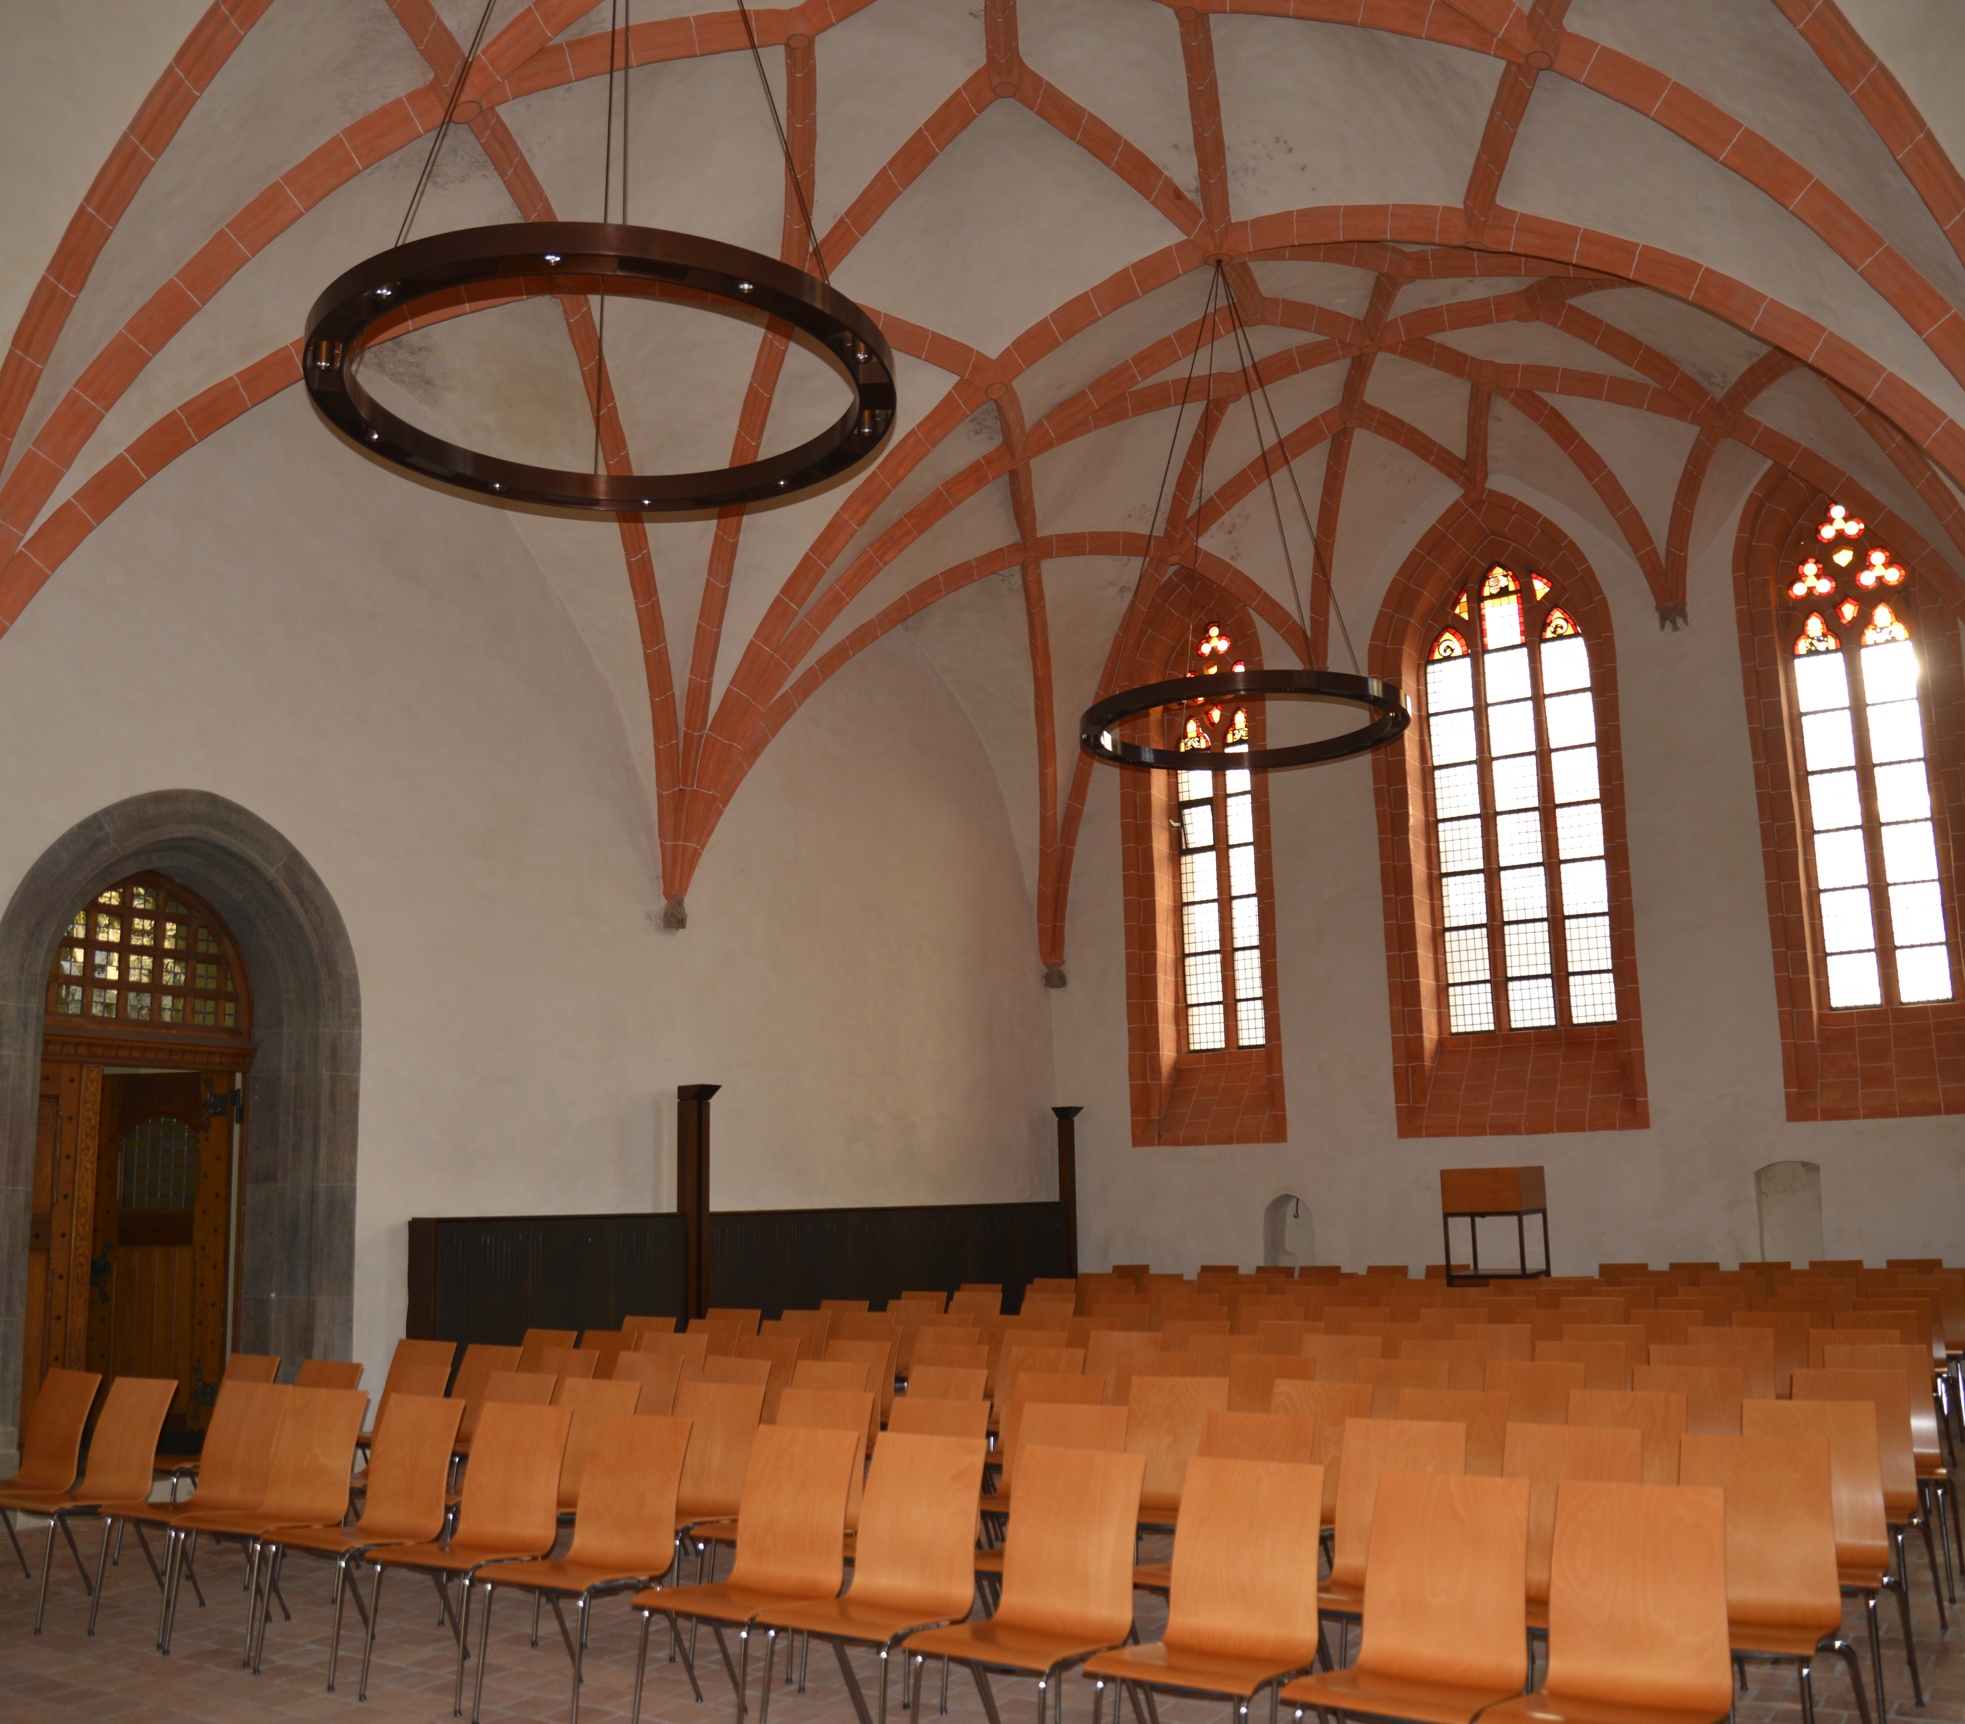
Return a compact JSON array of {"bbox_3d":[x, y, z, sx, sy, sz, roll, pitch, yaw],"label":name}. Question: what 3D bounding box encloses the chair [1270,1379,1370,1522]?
[{"bbox_3d":[1.073,2.229,5.825,0.475,0.845,0.565,-8,-13,32],"label":"chair"}]

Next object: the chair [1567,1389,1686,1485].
[{"bbox_3d":[1.998,2.126,5.379,0.475,0.845,0.565,-8,-12,30],"label":"chair"}]

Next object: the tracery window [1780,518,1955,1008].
[{"bbox_3d":[7.293,-0.942,14.285,0.930,4.300,0.200,-8,-12,31],"label":"tracery window"}]

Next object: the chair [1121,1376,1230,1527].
[{"bbox_3d":[0.627,2.282,6.055,0.475,0.845,0.565,-6,-12,24],"label":"chair"}]

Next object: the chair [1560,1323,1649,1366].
[{"bbox_3d":[2.805,2.563,7.823,0.475,0.845,0.565,-7,-12,30],"label":"chair"}]

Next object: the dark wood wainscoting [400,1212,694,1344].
[{"bbox_3d":[-2.897,3.112,11.540,0.100,1.447,2.440,-8,-13,32],"label":"dark wood wainscoting"}]

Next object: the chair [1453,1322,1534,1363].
[{"bbox_3d":[2.325,2.607,8.004,0.475,0.845,0.565,-8,-12,32],"label":"chair"}]

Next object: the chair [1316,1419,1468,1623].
[{"bbox_3d":[1.117,2.039,4.840,0.465,0.845,0.565,-8,-13,33],"label":"chair"}]

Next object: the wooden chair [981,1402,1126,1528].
[{"bbox_3d":[0.182,2.166,5.386,0.465,0.845,0.565,-7,-12,30],"label":"wooden chair"}]

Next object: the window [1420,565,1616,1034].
[{"bbox_3d":[4.824,-0.628,15.589,1.521,4.410,0.200,-8,-12,30],"label":"window"}]

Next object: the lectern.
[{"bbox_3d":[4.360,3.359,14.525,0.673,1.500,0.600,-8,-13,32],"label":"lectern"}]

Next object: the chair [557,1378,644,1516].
[{"bbox_3d":[-1.619,2.429,6.497,0.490,0.855,0.550,-8,-13,32],"label":"chair"}]

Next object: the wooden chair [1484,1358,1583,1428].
[{"bbox_3d":[1.978,2.294,6.278,0.475,0.845,0.565,-8,-12,31],"label":"wooden chair"}]

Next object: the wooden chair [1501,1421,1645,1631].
[{"bbox_3d":[1.552,1.986,4.632,0.465,0.845,0.565,-8,-13,32],"label":"wooden chair"}]

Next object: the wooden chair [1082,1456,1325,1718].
[{"bbox_3d":[0.569,1.934,4.177,0.475,0.845,0.565,-8,-13,32],"label":"wooden chair"}]

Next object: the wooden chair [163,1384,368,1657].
[{"bbox_3d":[-2.572,2.362,6.210,0.465,0.845,0.565,-6,-12,26],"label":"wooden chair"}]

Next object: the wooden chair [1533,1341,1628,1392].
[{"bbox_3d":[2.502,2.502,7.298,0.490,0.855,0.550,-8,-13,33],"label":"wooden chair"}]

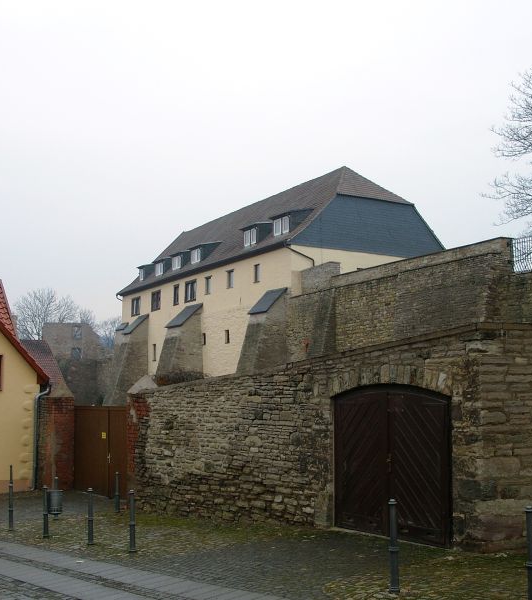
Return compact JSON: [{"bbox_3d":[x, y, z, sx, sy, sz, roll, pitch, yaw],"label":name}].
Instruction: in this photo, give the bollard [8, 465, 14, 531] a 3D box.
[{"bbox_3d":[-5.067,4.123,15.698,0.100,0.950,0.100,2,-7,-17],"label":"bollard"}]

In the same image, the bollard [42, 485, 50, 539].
[{"bbox_3d":[-3.940,3.811,14.140,0.100,0.900,0.100,2,-7,-15],"label":"bollard"}]

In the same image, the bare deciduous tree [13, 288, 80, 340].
[{"bbox_3d":[-19.198,5.000,67.863,6.200,12.081,6.200,2,-7,-16],"label":"bare deciduous tree"}]

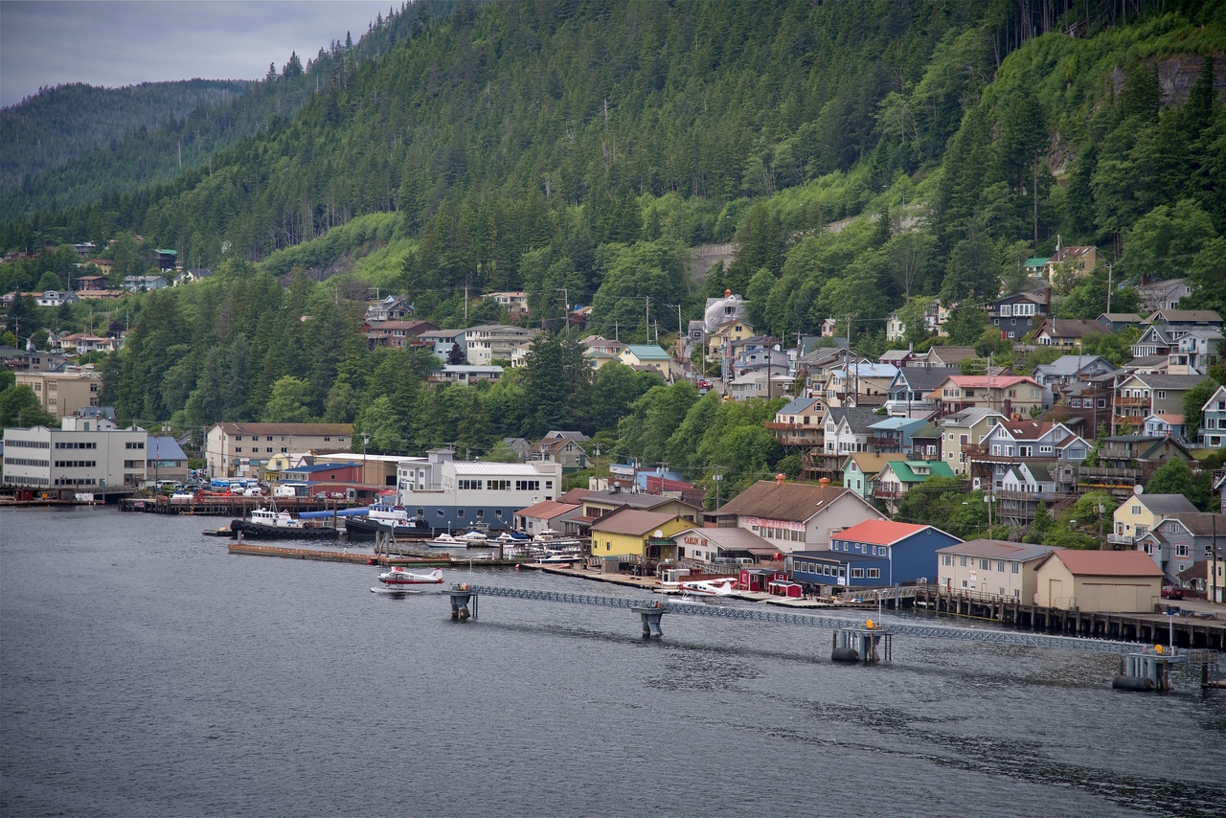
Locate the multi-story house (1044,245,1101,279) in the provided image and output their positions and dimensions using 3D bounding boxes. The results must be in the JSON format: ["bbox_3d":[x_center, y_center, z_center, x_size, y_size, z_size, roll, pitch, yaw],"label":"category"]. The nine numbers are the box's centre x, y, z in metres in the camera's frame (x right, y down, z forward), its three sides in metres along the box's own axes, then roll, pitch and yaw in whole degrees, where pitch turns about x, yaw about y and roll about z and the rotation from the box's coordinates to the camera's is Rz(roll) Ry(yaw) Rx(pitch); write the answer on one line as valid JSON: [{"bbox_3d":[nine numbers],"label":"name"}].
[{"bbox_3d":[98.470,-30.886,870.000,8.500,7.700,9.800,0,1,-34],"label":"multi-story house"}]

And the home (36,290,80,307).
[{"bbox_3d":[-188.432,-37.361,1390.000,12.300,6.200,8.500,0,1,30],"label":"home"}]

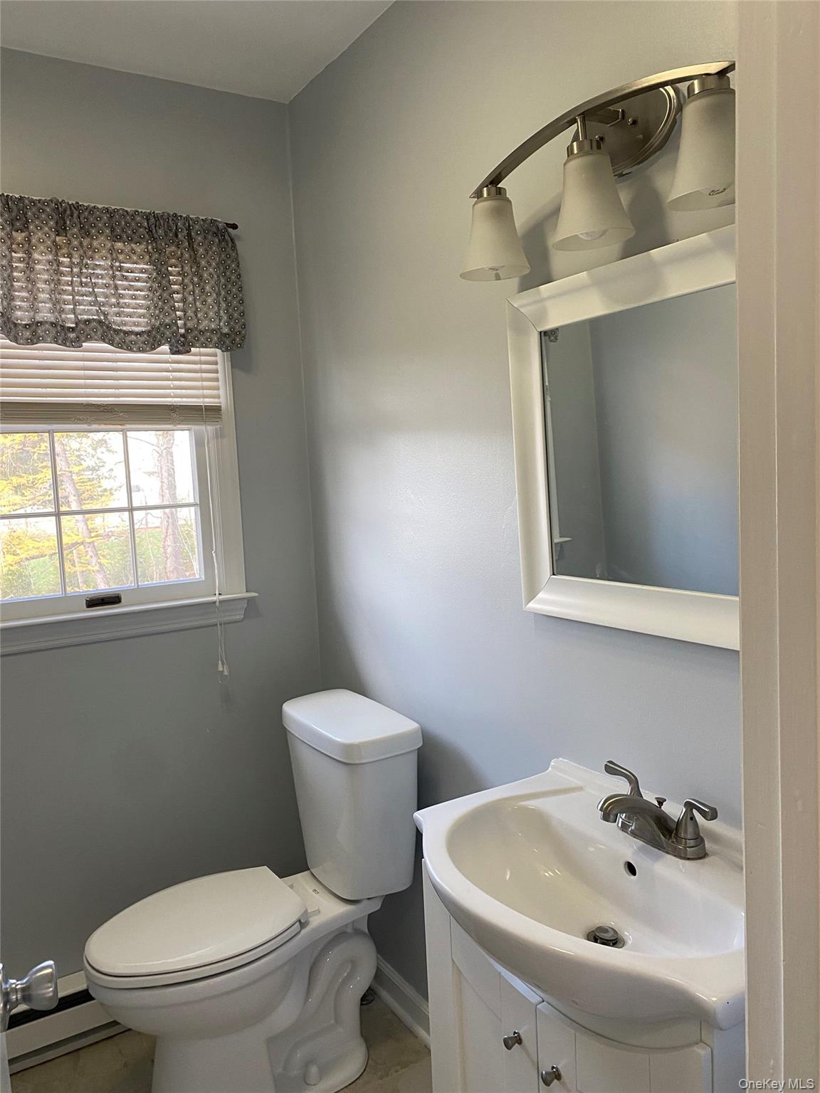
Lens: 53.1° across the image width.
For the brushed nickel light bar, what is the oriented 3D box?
[{"bbox_3d":[0.271,-0.567,1.195,0.175,0.246,0.552,-6,6,-31],"label":"brushed nickel light bar"}]

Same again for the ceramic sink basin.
[{"bbox_3d":[0.252,0.508,1.167,0.428,0.163,0.606,-6,6,-31],"label":"ceramic sink basin"}]

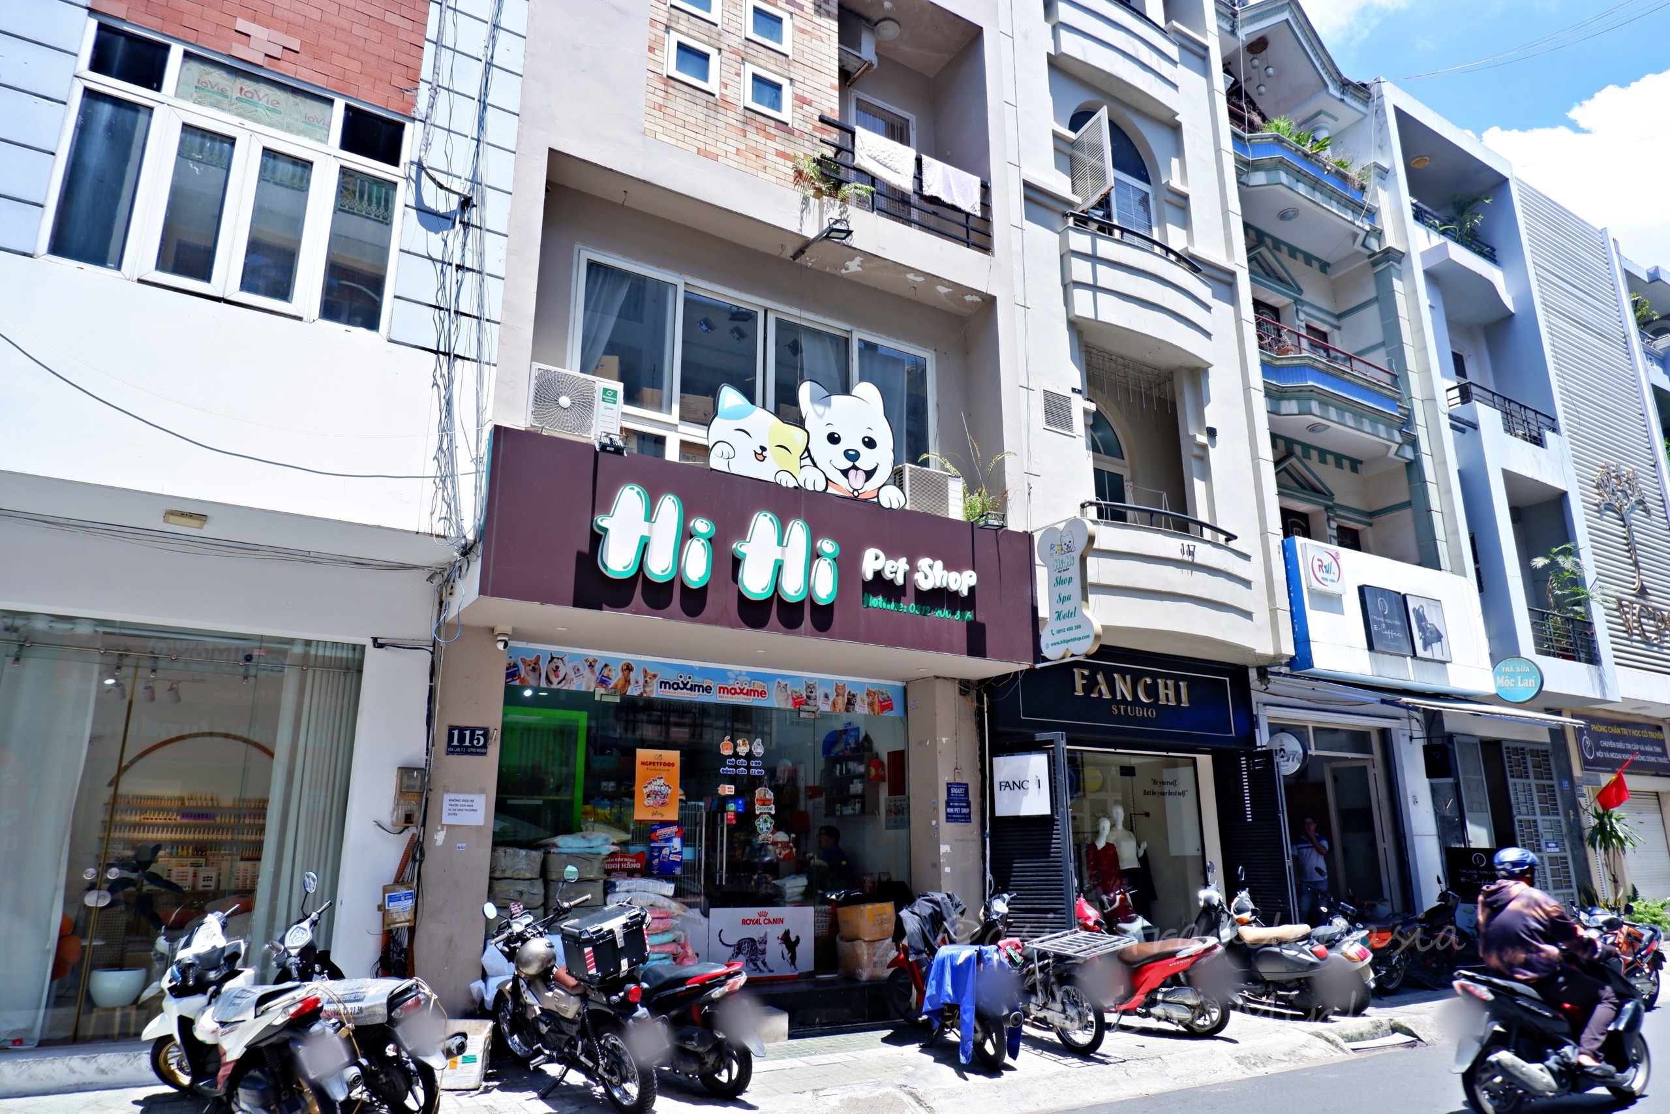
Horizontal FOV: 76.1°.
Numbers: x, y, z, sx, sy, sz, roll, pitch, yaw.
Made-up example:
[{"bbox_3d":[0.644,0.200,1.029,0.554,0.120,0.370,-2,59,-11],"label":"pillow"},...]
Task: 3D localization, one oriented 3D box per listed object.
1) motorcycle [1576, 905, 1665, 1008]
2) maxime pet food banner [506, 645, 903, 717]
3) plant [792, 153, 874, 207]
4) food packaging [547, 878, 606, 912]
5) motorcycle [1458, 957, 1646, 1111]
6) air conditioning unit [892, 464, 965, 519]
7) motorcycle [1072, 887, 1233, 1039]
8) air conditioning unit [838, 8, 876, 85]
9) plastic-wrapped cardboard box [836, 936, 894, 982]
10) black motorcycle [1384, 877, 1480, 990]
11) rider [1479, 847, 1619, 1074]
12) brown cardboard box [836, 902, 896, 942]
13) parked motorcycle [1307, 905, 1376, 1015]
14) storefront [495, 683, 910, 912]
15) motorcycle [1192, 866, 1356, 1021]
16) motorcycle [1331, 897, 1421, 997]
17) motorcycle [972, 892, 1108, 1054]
[{"bbox_3d":[7.648,3.991,10.623,1.850,1.080,0.680,10,-19,-33],"label":"motorcycle"},{"bbox_3d":[-1.030,1.167,9.740,4.130,0.345,0.050,10,-18,-32],"label":"maxime pet food banner"},{"bbox_3d":[-0.008,-3.524,10.102,0.840,0.390,0.330,10,-18,-32],"label":"plant"},{"bbox_3d":[-2.111,2.655,8.406,0.455,0.245,0.400,10,-18,-32],"label":"food packaging"},{"bbox_3d":[4.614,2.972,6.914,1.850,1.100,0.700,7,-17,-24],"label":"motorcycle"},{"bbox_3d":[0.918,-0.553,10.533,0.710,0.540,0.280,10,-18,-32],"label":"air conditioning unit"},{"bbox_3d":[2.549,3.436,9.214,0.690,1.090,1.870,12,-20,-36],"label":"motorcycle"},{"bbox_3d":[0.027,-5.039,10.406,0.700,0.460,0.280,10,-18,-32],"label":"air conditioning unit"},{"bbox_3d":[0.229,3.218,8.574,0.310,0.300,0.350,12,-20,-37],"label":"plastic-wrapped cardboard box"},{"bbox_3d":[6.357,4.060,11.521,1.850,1.080,0.700,10,-19,-33],"label":"black motorcycle"},{"bbox_3d":[4.462,2.607,6.945,0.880,1.380,0.600,7,-17,-24],"label":"rider"},{"bbox_3d":[0.229,2.945,8.647,0.320,0.265,0.330,13,-20,-39],"label":"brown cardboard box"},{"bbox_3d":[4.545,3.941,10.747,0.700,1.120,1.830,12,-20,-37],"label":"parked motorcycle"},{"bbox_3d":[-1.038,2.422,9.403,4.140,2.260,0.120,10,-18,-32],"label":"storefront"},{"bbox_3d":[3.775,3.595,9.968,0.720,1.180,1.850,9,-18,-30],"label":"motorcycle"},{"bbox_3d":[5.496,4.075,11.247,1.800,1.060,0.700,12,-20,-36],"label":"motorcycle"},{"bbox_3d":[1.456,3.242,8.469,0.700,1.080,1.870,9,-18,-30],"label":"motorcycle"}]

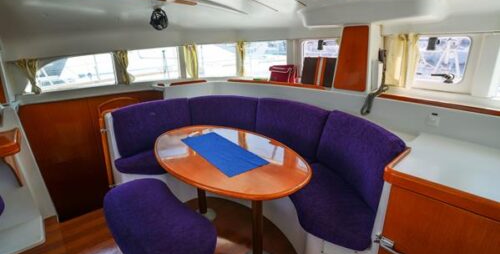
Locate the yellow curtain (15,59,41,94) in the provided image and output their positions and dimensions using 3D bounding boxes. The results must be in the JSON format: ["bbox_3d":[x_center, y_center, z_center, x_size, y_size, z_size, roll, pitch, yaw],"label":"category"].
[{"bbox_3d":[-2.000,-0.456,2.133,0.090,0.340,0.170,16,24,42],"label":"yellow curtain"}]

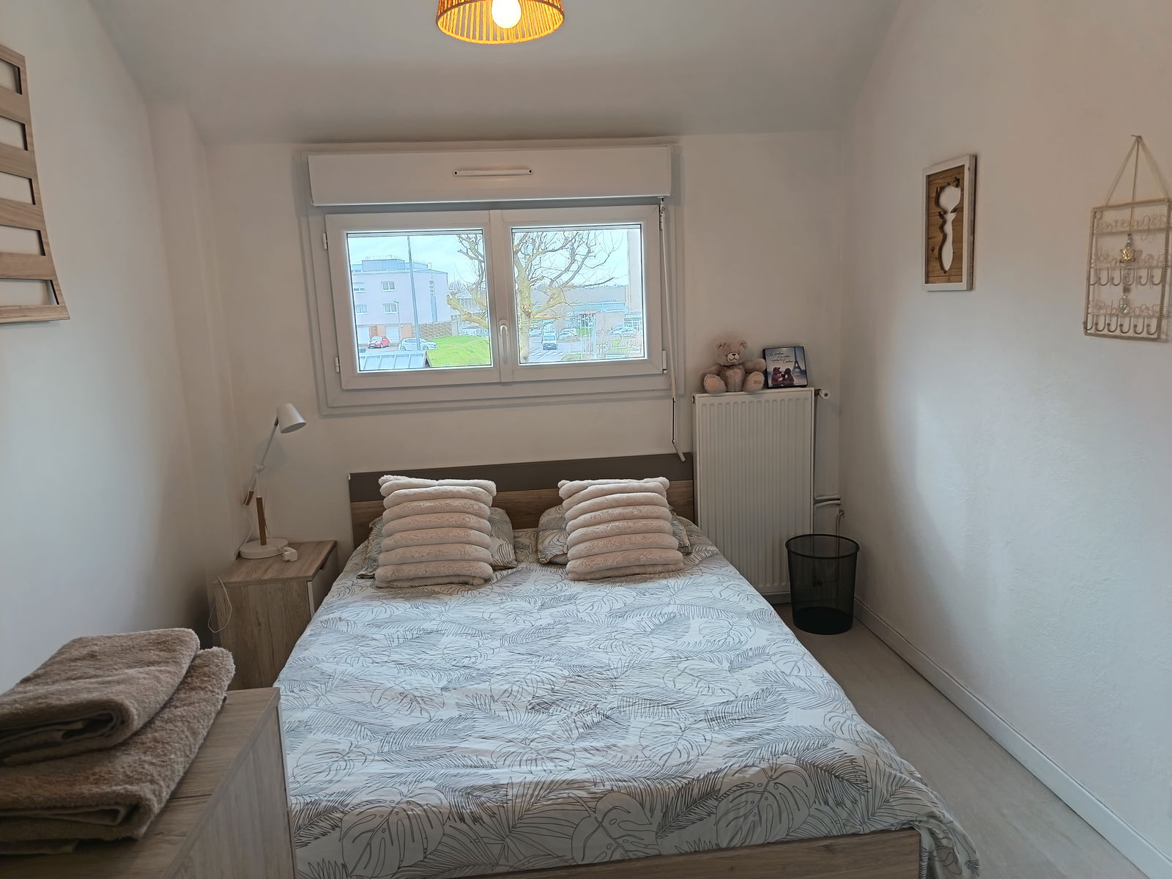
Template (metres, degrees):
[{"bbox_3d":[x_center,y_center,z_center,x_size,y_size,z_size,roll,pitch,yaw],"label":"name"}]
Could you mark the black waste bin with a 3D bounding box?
[{"bbox_3d":[1.013,0.623,3.478,0.304,0.343,0.304,-3,10,-5],"label":"black waste bin"}]

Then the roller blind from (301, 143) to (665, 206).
[{"bbox_3d":[-0.365,-1.038,3.231,1.390,0.195,0.140,-3,10,-5],"label":"roller blind"}]

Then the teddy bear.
[{"bbox_3d":[0.617,-0.306,3.423,0.265,0.215,0.170,-2,10,1],"label":"teddy bear"}]

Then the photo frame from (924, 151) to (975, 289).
[{"bbox_3d":[1.168,-0.686,2.622,0.027,0.406,0.263,-3,10,-5],"label":"photo frame"}]

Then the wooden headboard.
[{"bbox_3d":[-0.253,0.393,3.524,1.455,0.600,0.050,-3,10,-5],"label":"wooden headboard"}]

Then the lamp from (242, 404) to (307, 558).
[{"bbox_3d":[-1.263,0.163,3.264,0.360,0.620,0.200,2,11,24],"label":"lamp"}]

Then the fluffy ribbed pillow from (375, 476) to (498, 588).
[{"bbox_3d":[-0.541,0.314,2.984,0.430,0.410,0.145,-3,-28,-5],"label":"fluffy ribbed pillow"}]

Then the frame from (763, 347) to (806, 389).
[{"bbox_3d":[0.867,-0.308,3.532,0.174,0.174,0.025,-3,-7,-5],"label":"frame"}]

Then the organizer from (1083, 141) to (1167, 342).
[{"bbox_3d":[1.237,-0.457,1.855,0.050,0.445,0.235,-3,10,-5],"label":"organizer"}]

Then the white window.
[{"bbox_3d":[-0.356,-0.566,3.373,1.400,0.775,0.080,-3,10,-5],"label":"white window"}]

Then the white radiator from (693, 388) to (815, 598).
[{"bbox_3d":[0.725,0.241,3.519,0.505,0.905,0.095,-3,10,-5],"label":"white radiator"}]

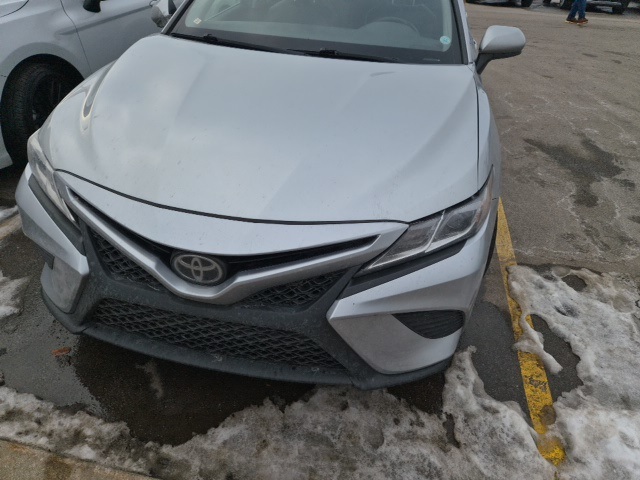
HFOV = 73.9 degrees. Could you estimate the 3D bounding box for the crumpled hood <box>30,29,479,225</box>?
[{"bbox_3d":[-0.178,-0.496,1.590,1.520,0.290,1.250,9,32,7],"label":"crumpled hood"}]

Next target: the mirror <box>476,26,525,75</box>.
[{"bbox_3d":[0.935,-0.981,2.191,0.210,0.210,0.170,9,32,7],"label":"mirror"}]

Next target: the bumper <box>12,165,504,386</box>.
[{"bbox_3d":[-0.279,0.038,1.450,1.800,0.550,0.610,9,32,7],"label":"bumper"}]

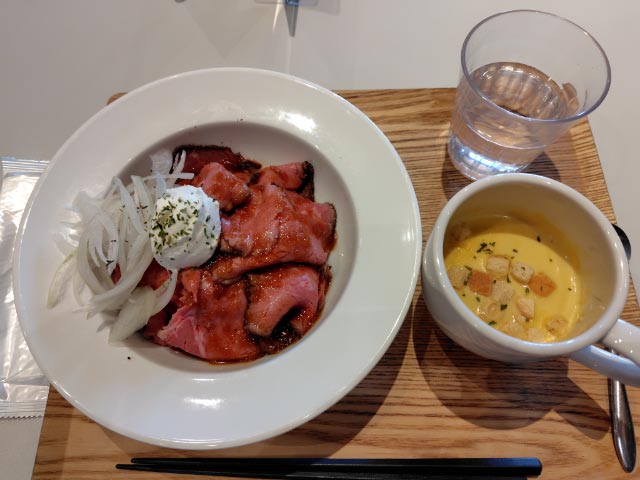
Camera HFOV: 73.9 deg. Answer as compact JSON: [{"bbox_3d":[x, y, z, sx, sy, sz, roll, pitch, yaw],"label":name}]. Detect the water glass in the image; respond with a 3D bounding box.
[{"bbox_3d":[0.122,-0.083,0.278,0.081,0.086,0.081,0,68,1],"label":"water glass"}]

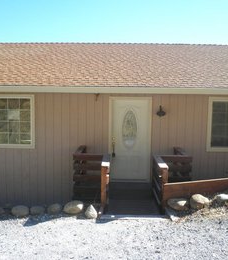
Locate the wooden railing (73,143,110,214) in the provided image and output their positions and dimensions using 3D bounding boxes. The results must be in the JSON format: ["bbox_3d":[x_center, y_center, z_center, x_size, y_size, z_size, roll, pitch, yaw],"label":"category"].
[{"bbox_3d":[-0.445,0.970,5.487,0.790,0.920,2.080,1,6,1],"label":"wooden railing"}]

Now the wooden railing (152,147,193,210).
[{"bbox_3d":[1.210,0.981,5.460,0.840,0.900,2.100,1,6,1],"label":"wooden railing"}]

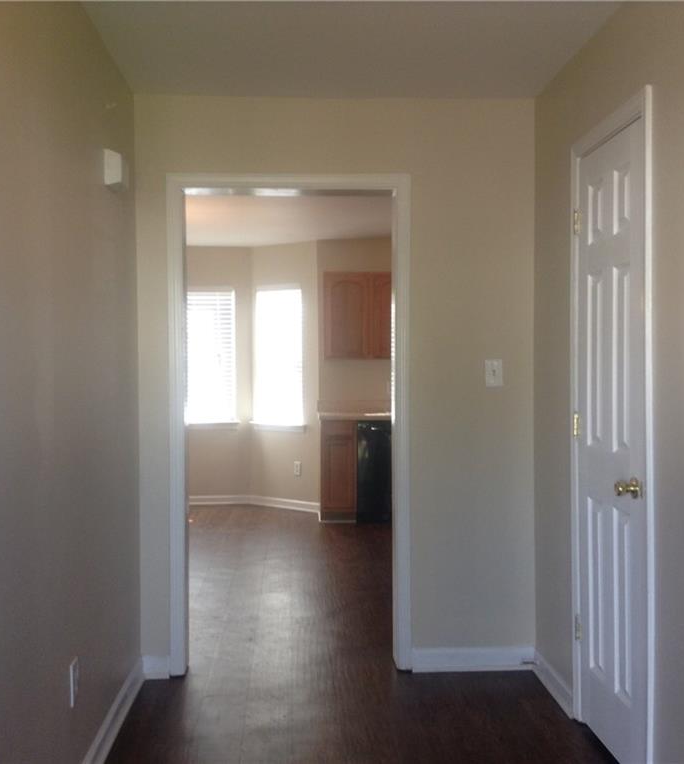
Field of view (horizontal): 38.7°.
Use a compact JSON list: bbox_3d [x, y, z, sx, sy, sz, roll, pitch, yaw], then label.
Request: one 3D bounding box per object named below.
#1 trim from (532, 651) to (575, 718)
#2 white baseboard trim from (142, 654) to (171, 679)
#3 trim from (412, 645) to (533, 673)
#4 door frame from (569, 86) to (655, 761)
[{"bbox_3d":[0.837,1.185,3.871,0.018,0.098,0.594,0,1,-3],"label":"trim"},{"bbox_3d":[-0.778,1.191,4.066,0.127,0.098,0.018,0,1,-3],"label":"white baseboard trim"},{"bbox_3d":[0.564,1.181,4.143,0.531,0.098,0.018,0,1,-3],"label":"trim"},{"bbox_3d":[0.919,0.198,3.169,0.114,2.097,0.781,0,1,-3],"label":"door frame"}]

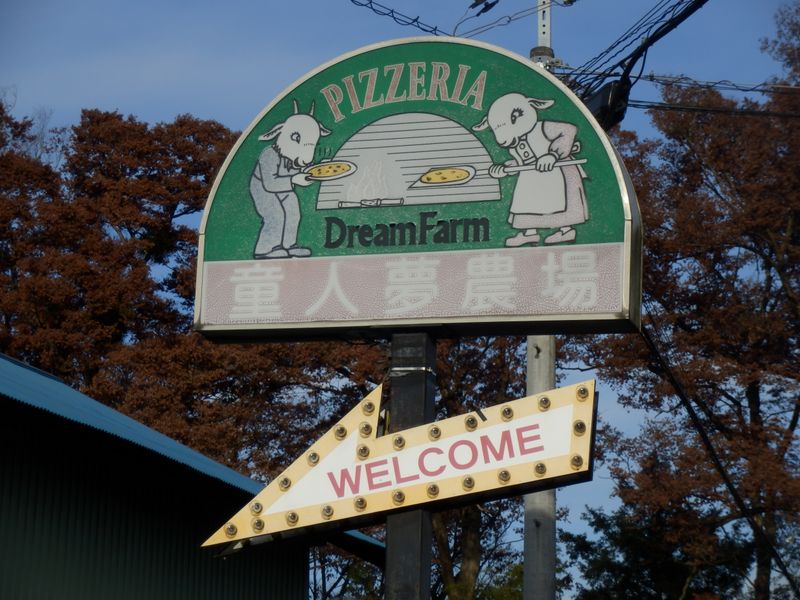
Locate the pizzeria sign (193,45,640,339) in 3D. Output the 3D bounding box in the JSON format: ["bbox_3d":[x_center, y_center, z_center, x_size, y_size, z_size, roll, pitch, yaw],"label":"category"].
[{"bbox_3d":[0.100,-0.592,14.910,2.300,1.548,0.264,-2,-14,15],"label":"pizzeria sign"}]

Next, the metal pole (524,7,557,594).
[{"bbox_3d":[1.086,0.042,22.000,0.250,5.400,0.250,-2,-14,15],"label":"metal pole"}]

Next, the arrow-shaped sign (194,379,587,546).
[{"bbox_3d":[0.012,0.803,14.587,2.098,0.728,0.240,-8,-15,13],"label":"arrow-shaped sign"}]

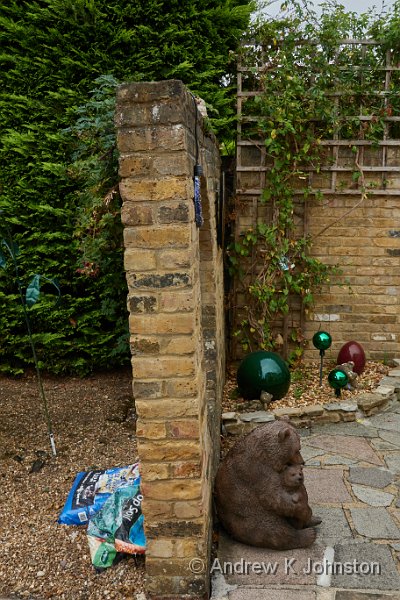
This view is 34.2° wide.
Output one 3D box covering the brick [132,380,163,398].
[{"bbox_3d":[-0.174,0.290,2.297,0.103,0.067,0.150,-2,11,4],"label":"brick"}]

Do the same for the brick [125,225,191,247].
[{"bbox_3d":[-0.136,-0.216,2.158,0.212,0.067,0.105,-2,12,2],"label":"brick"}]

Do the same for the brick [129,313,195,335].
[{"bbox_3d":[-0.124,0.070,2.227,0.215,0.067,0.105,-2,11,4],"label":"brick"}]

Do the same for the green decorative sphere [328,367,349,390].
[{"bbox_3d":[0.936,0.536,4.390,0.136,0.140,0.136,-1,12,0],"label":"green decorative sphere"}]

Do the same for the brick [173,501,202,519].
[{"bbox_3d":[-0.042,0.722,2.394,0.102,0.066,0.200,-2,11,1],"label":"brick"}]

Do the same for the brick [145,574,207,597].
[{"bbox_3d":[-0.083,1.031,2.417,0.215,0.067,0.105,-2,11,4],"label":"brick"}]

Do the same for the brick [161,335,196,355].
[{"bbox_3d":[-0.069,0.131,2.265,0.112,0.067,0.180,-2,12,2],"label":"brick"}]

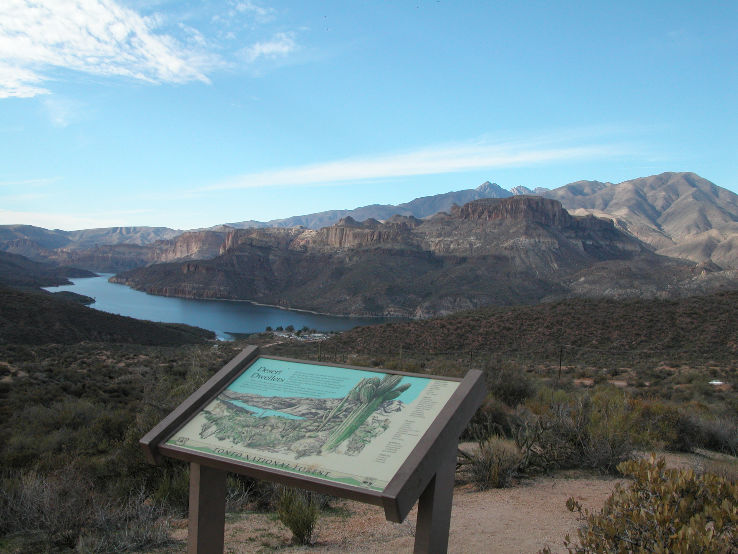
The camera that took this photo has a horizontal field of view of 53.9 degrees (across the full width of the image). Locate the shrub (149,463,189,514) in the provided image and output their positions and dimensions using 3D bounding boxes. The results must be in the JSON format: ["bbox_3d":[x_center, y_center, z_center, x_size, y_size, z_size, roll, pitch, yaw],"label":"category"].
[{"bbox_3d":[-1.207,1.319,4.500,0.290,0.320,0.290,1,2,0],"label":"shrub"}]

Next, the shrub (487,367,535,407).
[{"bbox_3d":[2.190,1.722,11.300,0.820,0.660,0.760,1,2,0],"label":"shrub"}]

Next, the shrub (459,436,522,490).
[{"bbox_3d":[0.843,1.273,4.950,0.410,0.370,0.390,1,2,0],"label":"shrub"}]

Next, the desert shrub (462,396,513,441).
[{"bbox_3d":[1.060,1.288,6.600,0.500,0.420,0.460,1,2,0],"label":"desert shrub"}]

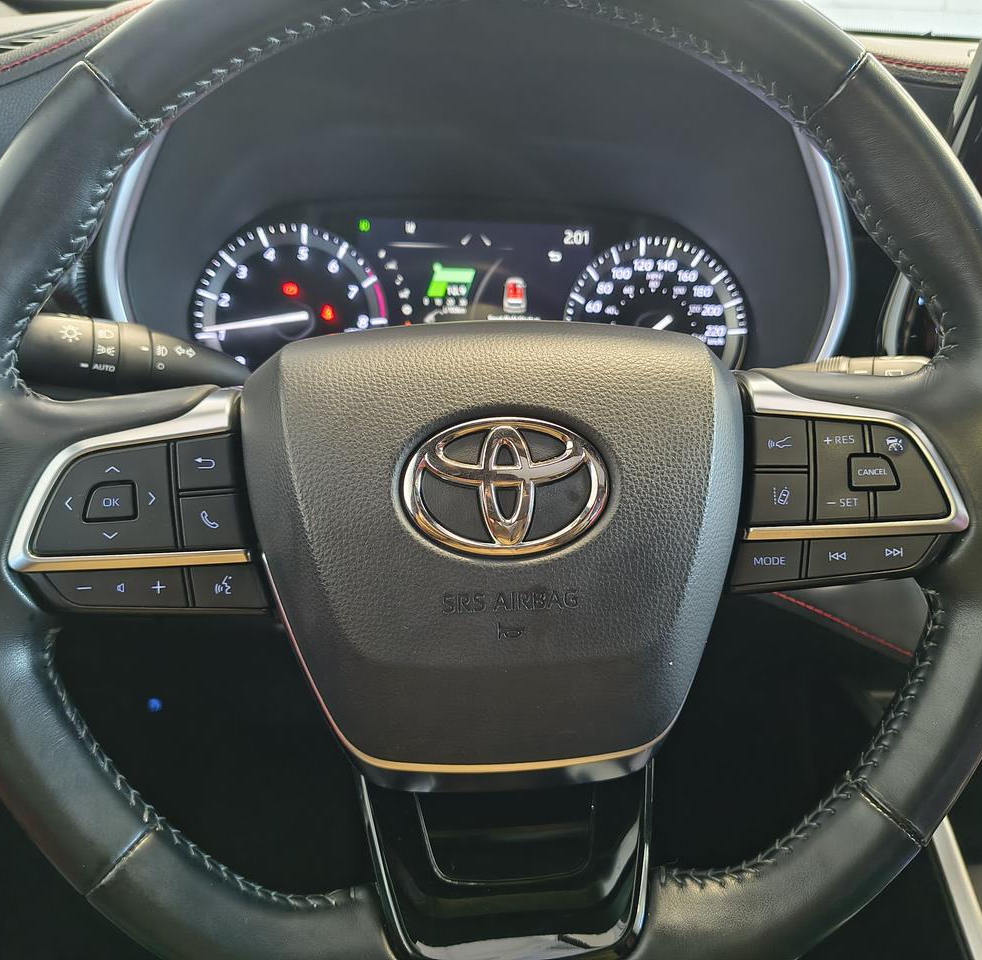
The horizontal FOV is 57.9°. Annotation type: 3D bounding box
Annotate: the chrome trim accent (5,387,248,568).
[{"bbox_3d":[-0.120,-0.002,0.299,0.076,0.063,0.020,-2,-1,-10],"label":"chrome trim accent"}]

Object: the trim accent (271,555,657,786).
[{"bbox_3d":[0.005,0.065,0.310,0.166,0.087,0.022,-2,-1,-4],"label":"trim accent"}]

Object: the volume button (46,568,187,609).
[{"bbox_3d":[-0.125,0.037,0.299,0.046,0.014,0.007,-2,-1,-10],"label":"volume button"}]

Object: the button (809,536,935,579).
[{"bbox_3d":[0.134,0.027,0.316,0.047,0.013,0.007,-2,-1,2],"label":"button"}]

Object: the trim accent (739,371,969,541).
[{"bbox_3d":[0.126,-0.011,0.315,0.076,0.063,0.020,-2,-1,2],"label":"trim accent"}]

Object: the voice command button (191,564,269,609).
[{"bbox_3d":[-0.089,0.037,0.305,0.025,0.015,0.007,-2,-1,-10],"label":"voice command button"}]

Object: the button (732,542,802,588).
[{"bbox_3d":[0.097,0.029,0.317,0.026,0.015,0.007,-2,-1,2],"label":"button"}]

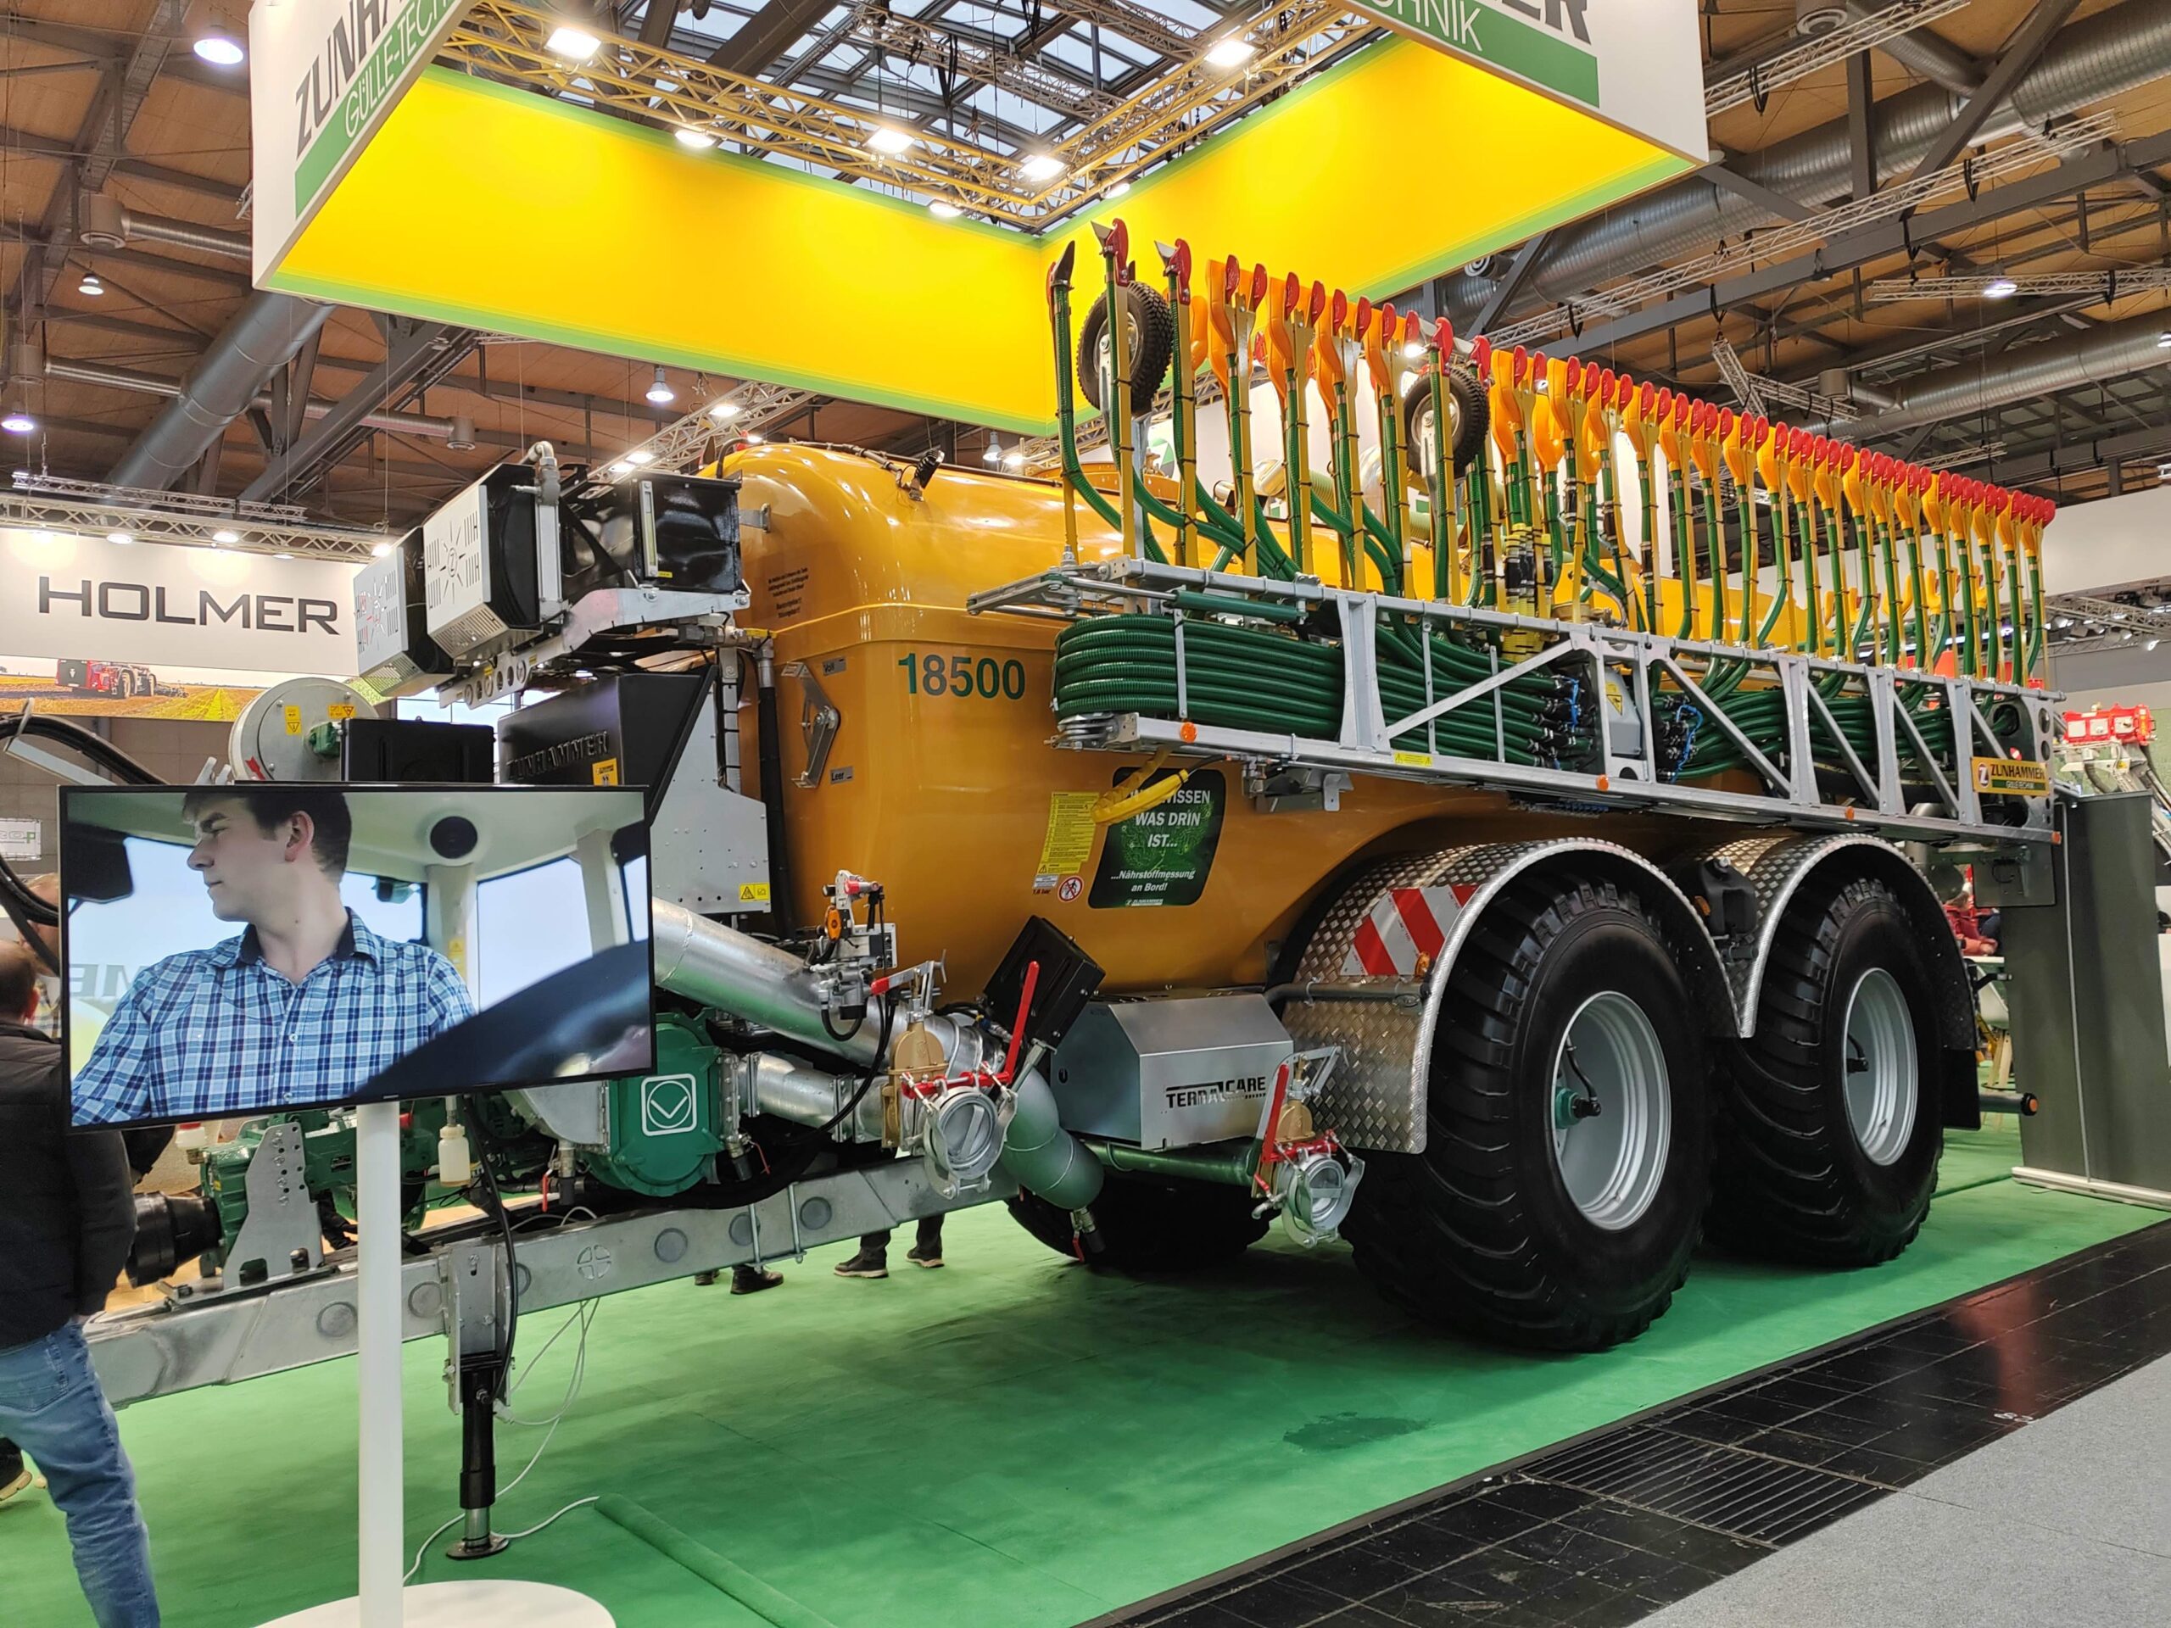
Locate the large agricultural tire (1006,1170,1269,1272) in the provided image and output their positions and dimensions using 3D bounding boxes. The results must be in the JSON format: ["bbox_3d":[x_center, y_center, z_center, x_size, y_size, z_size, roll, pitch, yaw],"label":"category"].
[{"bbox_3d":[0.326,1.224,8.100,1.790,1.760,0.770,1,-4,-39],"label":"large agricultural tire"}]

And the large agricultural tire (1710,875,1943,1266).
[{"bbox_3d":[3.277,1.124,7.761,1.790,1.760,0.770,1,-5,-42],"label":"large agricultural tire"}]

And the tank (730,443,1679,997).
[{"bbox_3d":[1.122,-0.232,7.485,6.300,1.950,2.300,1,-4,-39],"label":"tank"}]

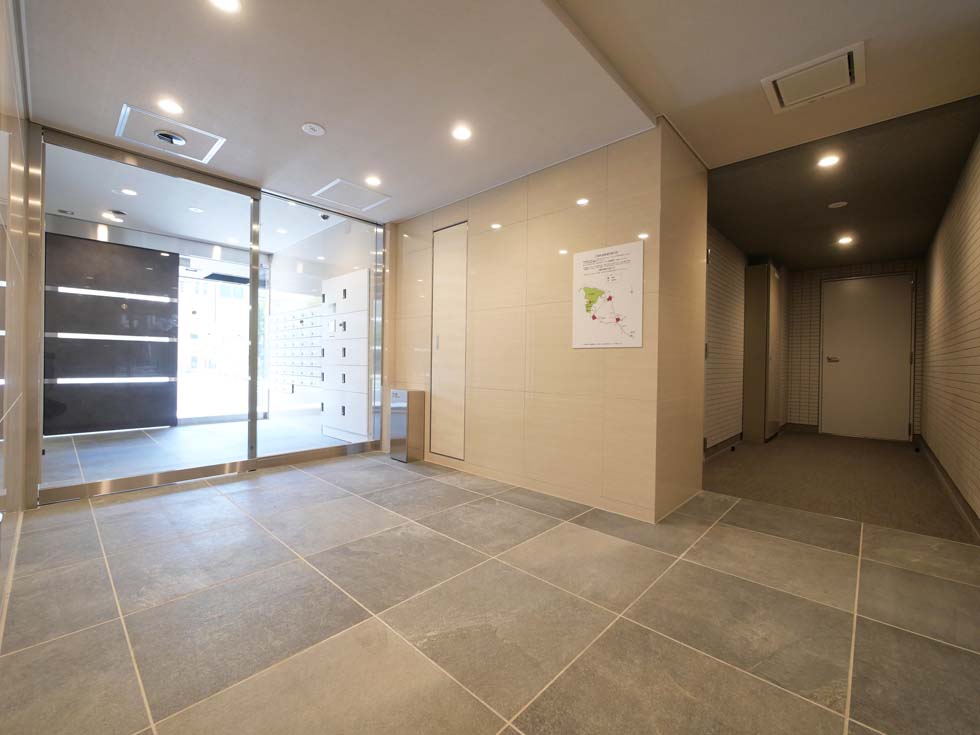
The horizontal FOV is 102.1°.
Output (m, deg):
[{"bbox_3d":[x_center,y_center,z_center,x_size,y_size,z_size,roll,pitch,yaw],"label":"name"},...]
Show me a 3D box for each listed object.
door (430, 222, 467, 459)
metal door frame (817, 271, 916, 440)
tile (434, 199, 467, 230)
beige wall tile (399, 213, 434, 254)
[{"bbox_3d":[-0.339,-0.215,3.333,0.439,1.922,0.040,1,0,43],"label":"door"},{"bbox_3d":[4.824,-0.135,5.116,0.860,2.060,0.060,1,0,43],"label":"metal door frame"},{"bbox_3d":[-0.329,-1.268,3.323,0.439,0.183,0.020,1,0,43],"label":"tile"},{"bbox_3d":[-0.689,-1.210,3.658,0.543,0.311,0.020,1,0,43],"label":"beige wall tile"}]

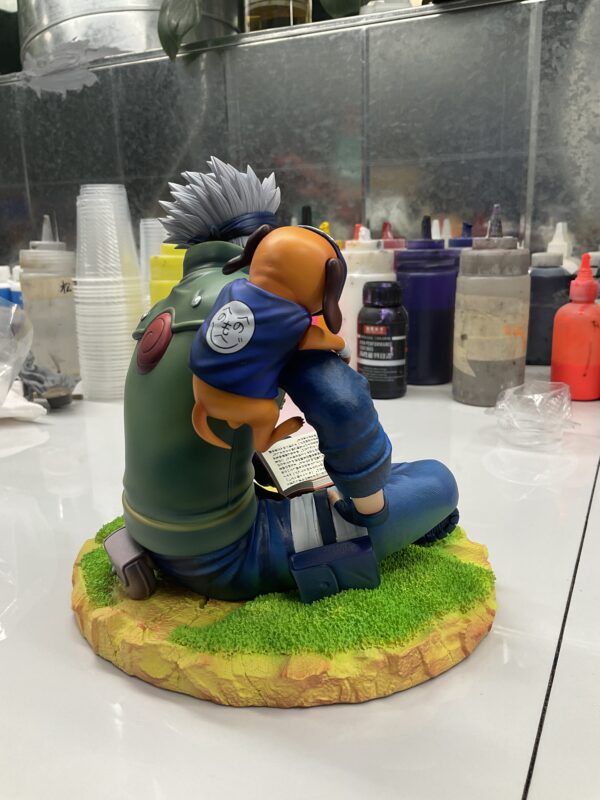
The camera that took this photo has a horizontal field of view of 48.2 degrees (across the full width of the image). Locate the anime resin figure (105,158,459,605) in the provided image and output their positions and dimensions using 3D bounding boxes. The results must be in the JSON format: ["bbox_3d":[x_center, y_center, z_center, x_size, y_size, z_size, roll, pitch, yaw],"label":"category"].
[{"bbox_3d":[-0.014,-0.018,0.310,0.150,0.177,0.132,9,18,36],"label":"anime resin figure"}]

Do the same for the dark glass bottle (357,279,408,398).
[{"bbox_3d":[0.082,-0.059,0.657,0.051,0.112,0.051,-1,15,0],"label":"dark glass bottle"}]

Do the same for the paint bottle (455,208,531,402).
[{"bbox_3d":[0.180,-0.087,0.624,0.069,0.179,0.069,-1,15,0],"label":"paint bottle"}]

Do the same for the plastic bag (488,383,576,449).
[{"bbox_3d":[0.181,0.008,0.530,0.068,0.041,0.059,-1,15,0],"label":"plastic bag"}]

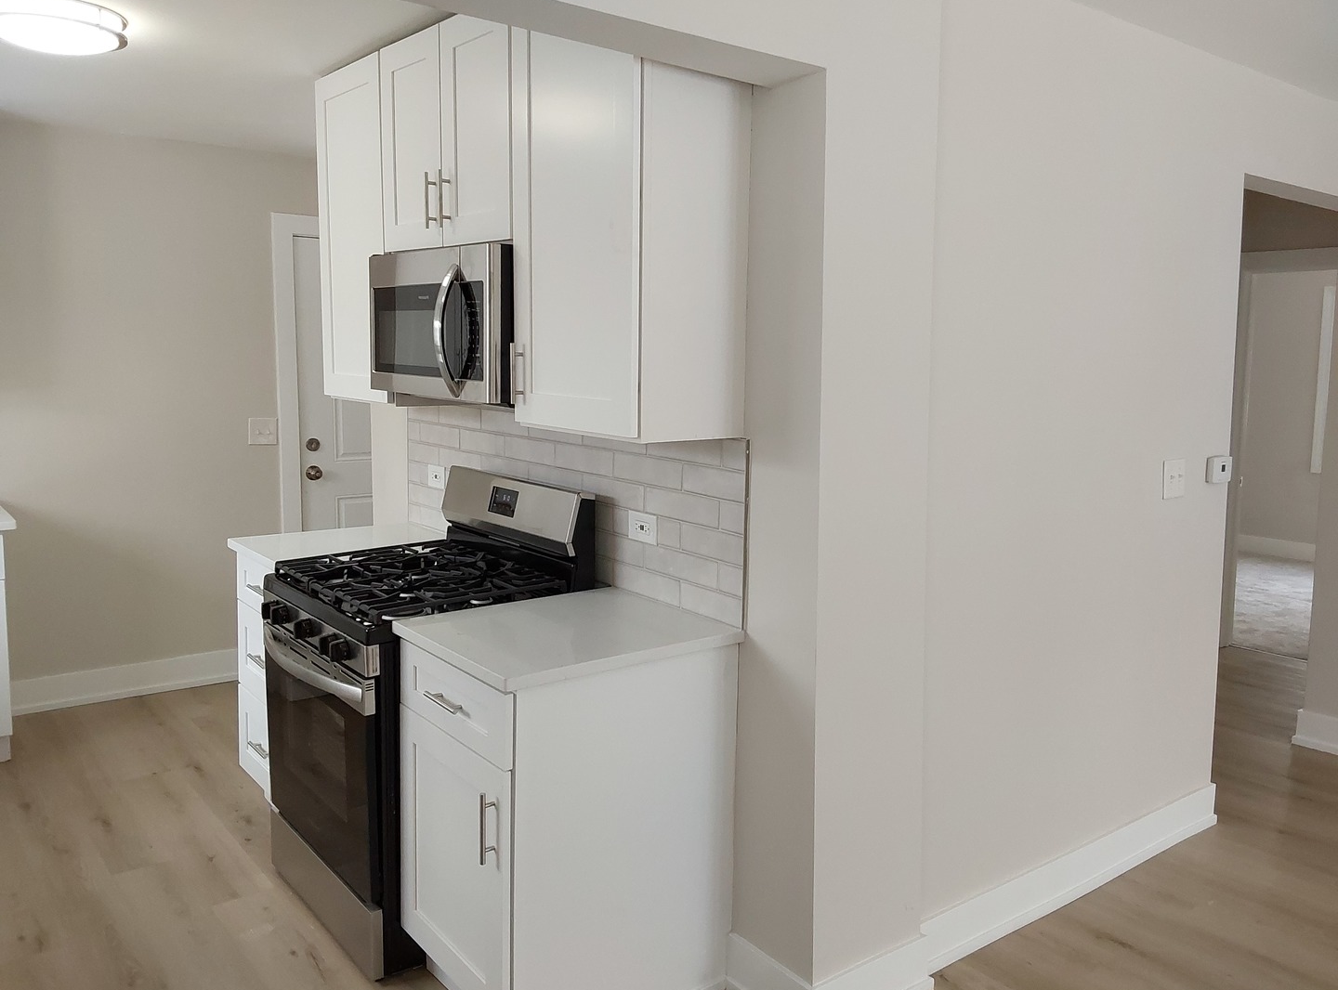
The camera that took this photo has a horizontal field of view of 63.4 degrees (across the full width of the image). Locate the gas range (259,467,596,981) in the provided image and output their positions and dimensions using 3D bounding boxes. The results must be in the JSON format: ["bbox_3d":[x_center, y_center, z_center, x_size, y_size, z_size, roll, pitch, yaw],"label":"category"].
[{"bbox_3d":[-0.716,0.558,3.126,0.710,1.187,0.762,-5,10,-38],"label":"gas range"}]

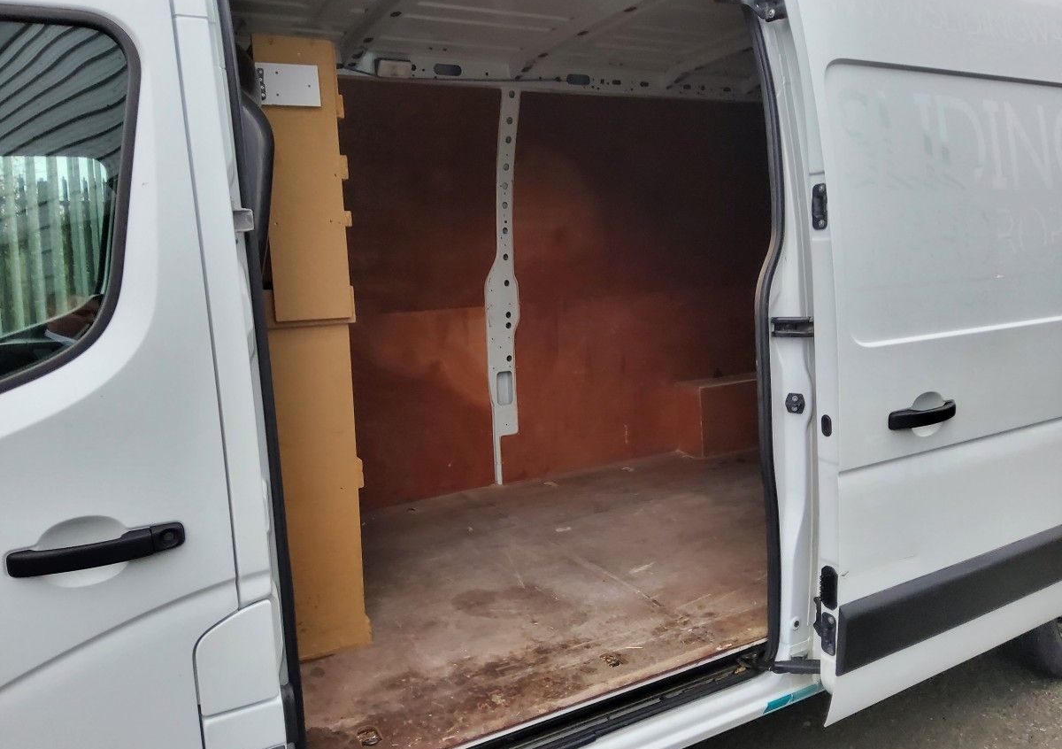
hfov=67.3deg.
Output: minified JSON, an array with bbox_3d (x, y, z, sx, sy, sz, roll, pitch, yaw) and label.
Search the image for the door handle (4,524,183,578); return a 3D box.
[{"bbox_3d":[-0.653,0.262,1.206,0.232,0.037,0.047,-7,10,-28],"label":"door handle"}]

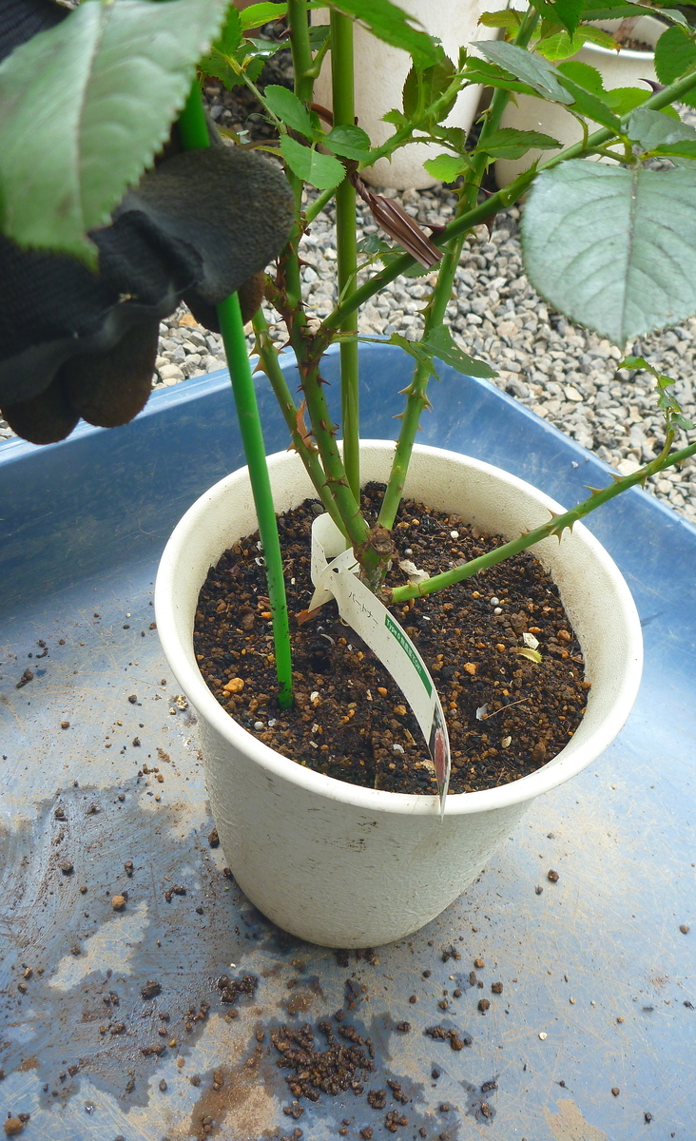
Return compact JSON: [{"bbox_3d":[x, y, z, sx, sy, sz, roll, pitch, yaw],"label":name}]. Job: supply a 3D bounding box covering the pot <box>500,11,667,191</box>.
[{"bbox_3d":[0.295,-0.612,1.223,0.210,0.203,0.210,9,45,0],"label":"pot"}]

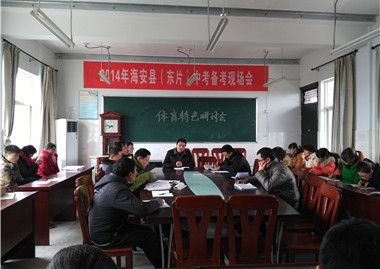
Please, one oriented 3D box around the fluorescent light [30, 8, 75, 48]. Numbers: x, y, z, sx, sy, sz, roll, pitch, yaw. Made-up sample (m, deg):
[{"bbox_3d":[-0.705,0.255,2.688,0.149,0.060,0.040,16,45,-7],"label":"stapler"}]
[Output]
[{"bbox_3d":[-1.574,-1.235,3.640,0.115,0.080,1.230,0,0,-5],"label":"fluorescent light"}]

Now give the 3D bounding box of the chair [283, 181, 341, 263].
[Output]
[{"bbox_3d":[1.030,0.957,2.740,0.480,0.980,0.430,0,0,0],"label":"chair"}]

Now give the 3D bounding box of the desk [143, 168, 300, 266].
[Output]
[{"bbox_3d":[0.145,1.059,4.287,1.330,0.760,3.300,0,0,-5],"label":"desk"}]

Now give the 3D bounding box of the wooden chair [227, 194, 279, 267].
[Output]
[{"bbox_3d":[0.500,0.957,2.580,0.420,0.980,0.480,0,0,-5],"label":"wooden chair"}]

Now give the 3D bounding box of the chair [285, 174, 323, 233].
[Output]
[{"bbox_3d":[1.110,0.970,3.420,0.500,0.960,0.430,0,0,-5],"label":"chair"}]

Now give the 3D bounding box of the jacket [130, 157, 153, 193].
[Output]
[{"bbox_3d":[-0.730,0.600,4.100,0.520,0.650,0.520,0,0,-3],"label":"jacket"}]

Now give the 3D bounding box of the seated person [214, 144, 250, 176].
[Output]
[{"bbox_3d":[0.790,0.803,5.600,0.750,1.260,0.550,0,0,-21],"label":"seated person"}]

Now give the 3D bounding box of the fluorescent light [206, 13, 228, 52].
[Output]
[{"bbox_3d":[0.320,-1.200,3.800,0.130,0.080,1.240,0,0,-5],"label":"fluorescent light"}]

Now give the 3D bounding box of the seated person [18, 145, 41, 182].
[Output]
[{"bbox_3d":[-2.450,0.800,4.780,0.720,1.250,0.520,0,0,0],"label":"seated person"}]

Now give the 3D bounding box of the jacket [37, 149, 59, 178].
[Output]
[{"bbox_3d":[-2.460,0.570,5.220,0.480,0.660,0.520,0,0,6],"label":"jacket"}]

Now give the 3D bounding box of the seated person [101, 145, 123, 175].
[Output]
[{"bbox_3d":[-1.270,0.793,5.400,0.750,1.280,0.520,0,0,-5],"label":"seated person"}]

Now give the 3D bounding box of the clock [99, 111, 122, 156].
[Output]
[{"bbox_3d":[-2.000,0.430,7.750,0.580,1.950,0.320,0,0,-5],"label":"clock"}]

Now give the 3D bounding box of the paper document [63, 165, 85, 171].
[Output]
[{"bbox_3d":[-2.330,0.660,6.150,0.360,0.020,0.360,0,0,-5],"label":"paper document"}]

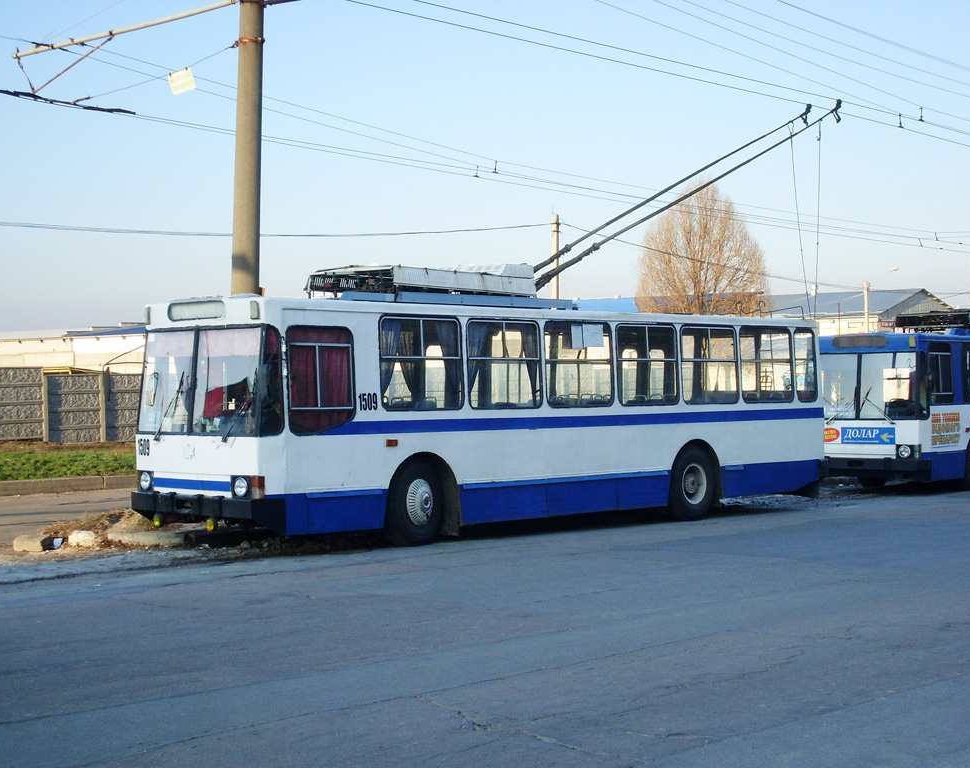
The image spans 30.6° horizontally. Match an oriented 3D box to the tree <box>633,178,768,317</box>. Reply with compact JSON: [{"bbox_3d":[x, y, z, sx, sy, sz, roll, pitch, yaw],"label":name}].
[{"bbox_3d":[9.292,-3.382,76.000,5.500,10.265,5.500,0,0,0],"label":"tree"}]

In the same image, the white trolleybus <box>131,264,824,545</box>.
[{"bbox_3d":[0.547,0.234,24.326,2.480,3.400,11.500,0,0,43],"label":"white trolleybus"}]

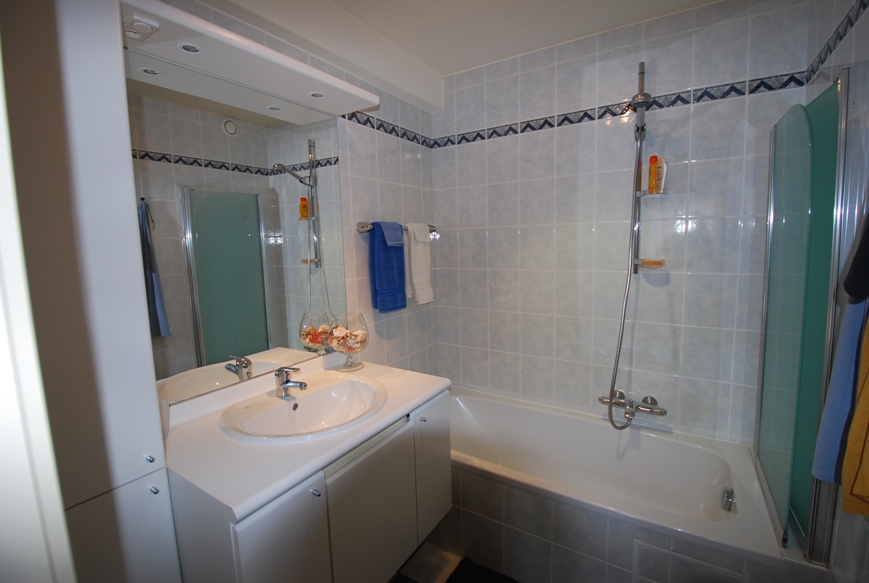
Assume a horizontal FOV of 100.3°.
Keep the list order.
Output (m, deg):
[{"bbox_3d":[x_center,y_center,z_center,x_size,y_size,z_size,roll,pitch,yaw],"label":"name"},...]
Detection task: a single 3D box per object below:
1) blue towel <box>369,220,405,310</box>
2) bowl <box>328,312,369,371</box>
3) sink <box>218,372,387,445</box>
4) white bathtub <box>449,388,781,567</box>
[{"bbox_3d":[-0.239,-0.132,1.929,0.085,0.470,0.240,3,9,32],"label":"blue towel"},{"bbox_3d":[-0.384,0.222,1.642,0.187,0.250,0.187,-2,8,0],"label":"bowl"},{"bbox_3d":[-0.402,0.466,1.279,0.475,0.170,0.570,3,9,32],"label":"sink"},{"bbox_3d":[0.554,0.942,1.815,1.690,0.460,0.700,3,9,32],"label":"white bathtub"}]

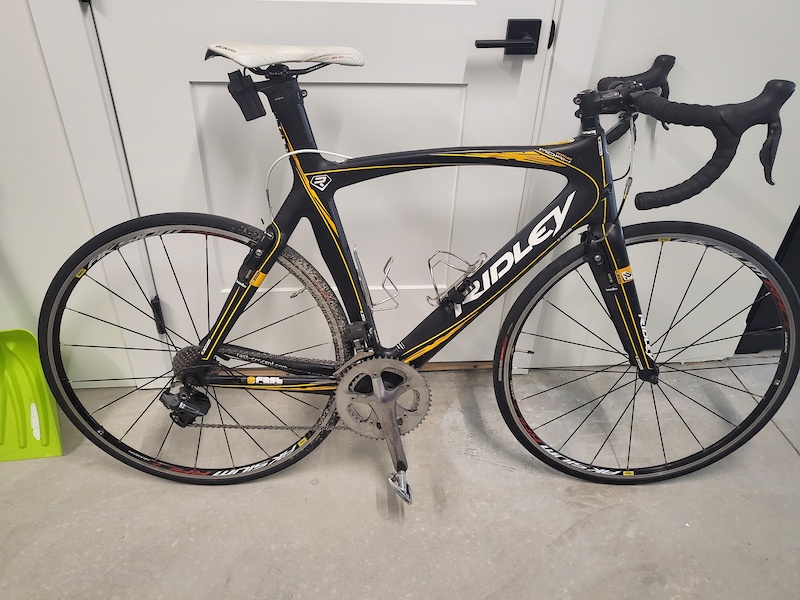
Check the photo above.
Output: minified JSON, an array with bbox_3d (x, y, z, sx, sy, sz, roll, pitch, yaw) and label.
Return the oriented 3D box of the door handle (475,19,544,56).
[{"bbox_3d":[0.224,-0.543,1.250,0.150,0.068,0.063,-1,34,-5],"label":"door handle"}]

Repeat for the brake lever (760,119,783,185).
[{"bbox_3d":[0.587,-0.232,0.954,0.031,0.107,0.024,-7,24,4],"label":"brake lever"}]

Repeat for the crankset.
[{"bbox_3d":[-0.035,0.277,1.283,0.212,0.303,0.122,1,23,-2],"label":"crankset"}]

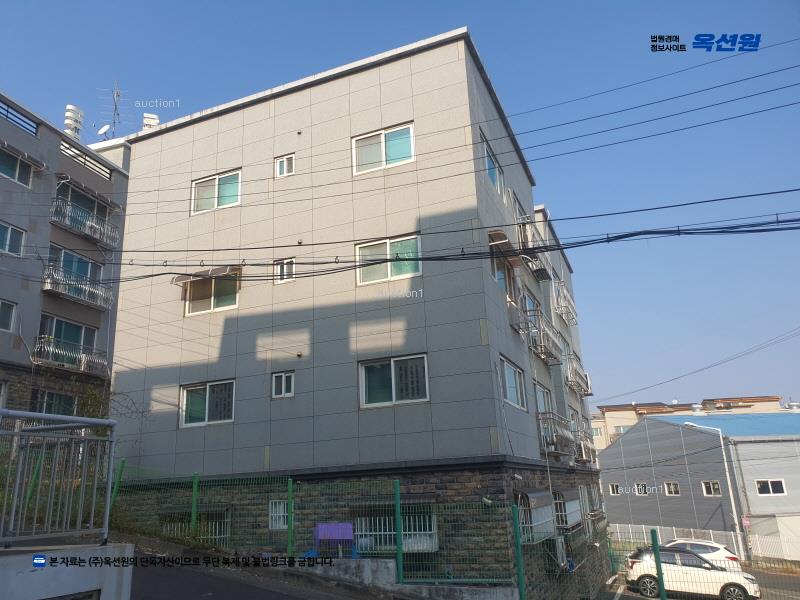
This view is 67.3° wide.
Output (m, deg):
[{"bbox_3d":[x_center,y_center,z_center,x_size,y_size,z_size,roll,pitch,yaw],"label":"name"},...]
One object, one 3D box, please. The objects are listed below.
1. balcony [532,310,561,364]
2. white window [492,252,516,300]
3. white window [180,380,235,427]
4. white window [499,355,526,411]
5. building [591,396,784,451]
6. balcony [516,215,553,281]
[{"bbox_3d":[4.142,1.131,17.203,0.455,0.943,3.108,-9,-19,20],"label":"balcony"},{"bbox_3d":[2.411,-0.653,14.252,0.120,0.988,2.531,-9,-19,20],"label":"white window"},{"bbox_3d":[-4.484,2.405,13.963,1.587,0.980,0.120,-9,-19,20],"label":"white window"},{"bbox_3d":[2.531,1.900,13.454,0.120,0.993,2.531,-9,-19,20],"label":"white window"},{"bbox_3d":[32.097,19.217,69.305,20.117,13.262,11.000,-4,-18,6],"label":"building"},{"bbox_3d":[4.019,-1.477,18.019,0.455,0.977,3.108,-9,-19,20],"label":"balcony"}]

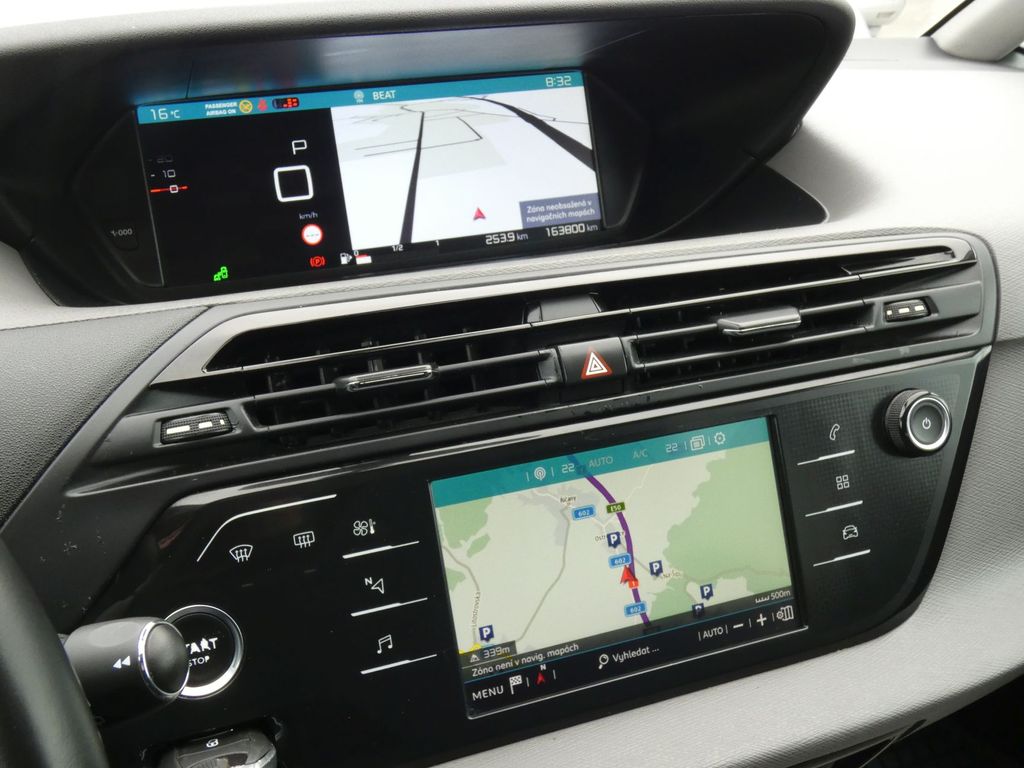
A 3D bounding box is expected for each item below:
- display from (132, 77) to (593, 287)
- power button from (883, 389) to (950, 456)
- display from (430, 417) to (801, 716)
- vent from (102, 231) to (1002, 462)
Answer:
[{"bbox_3d":[-0.080,-0.134,0.713,0.290,0.108,0.016,-10,3,-19],"label":"display"},{"bbox_3d":[0.183,0.018,0.503,0.029,0.029,0.014,-10,2,-19],"label":"power button"},{"bbox_3d":[0.047,0.072,0.468,0.156,0.094,0.012,-10,2,-19],"label":"display"},{"bbox_3d":[0.032,-0.019,0.473,0.380,0.059,0.040,-10,2,-19],"label":"vent"}]

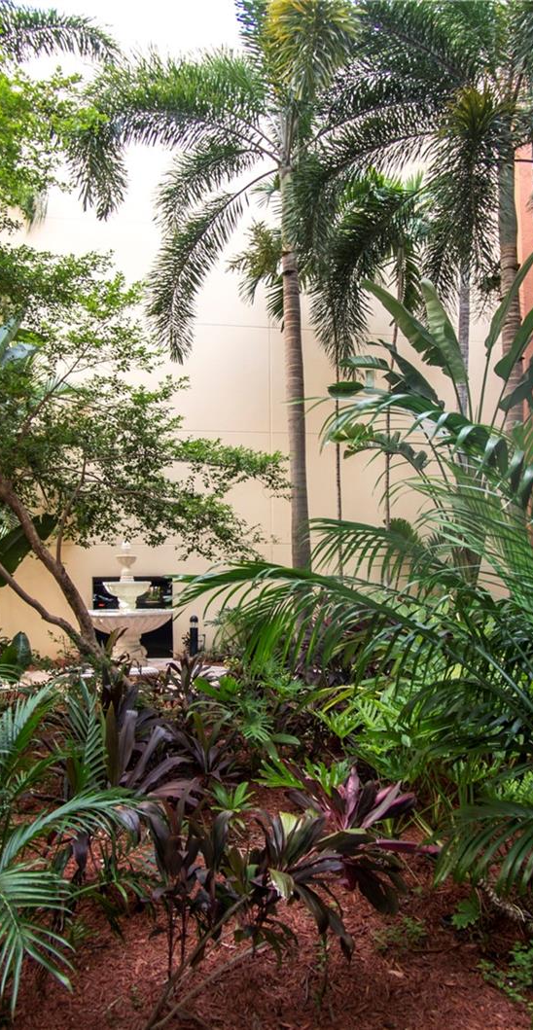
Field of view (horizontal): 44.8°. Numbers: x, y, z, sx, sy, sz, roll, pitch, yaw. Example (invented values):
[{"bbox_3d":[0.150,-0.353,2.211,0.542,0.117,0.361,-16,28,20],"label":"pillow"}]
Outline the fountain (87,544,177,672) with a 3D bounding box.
[{"bbox_3d":[-2.815,1.879,13.200,1.840,2.680,1.840,-1,-4,0],"label":"fountain"}]

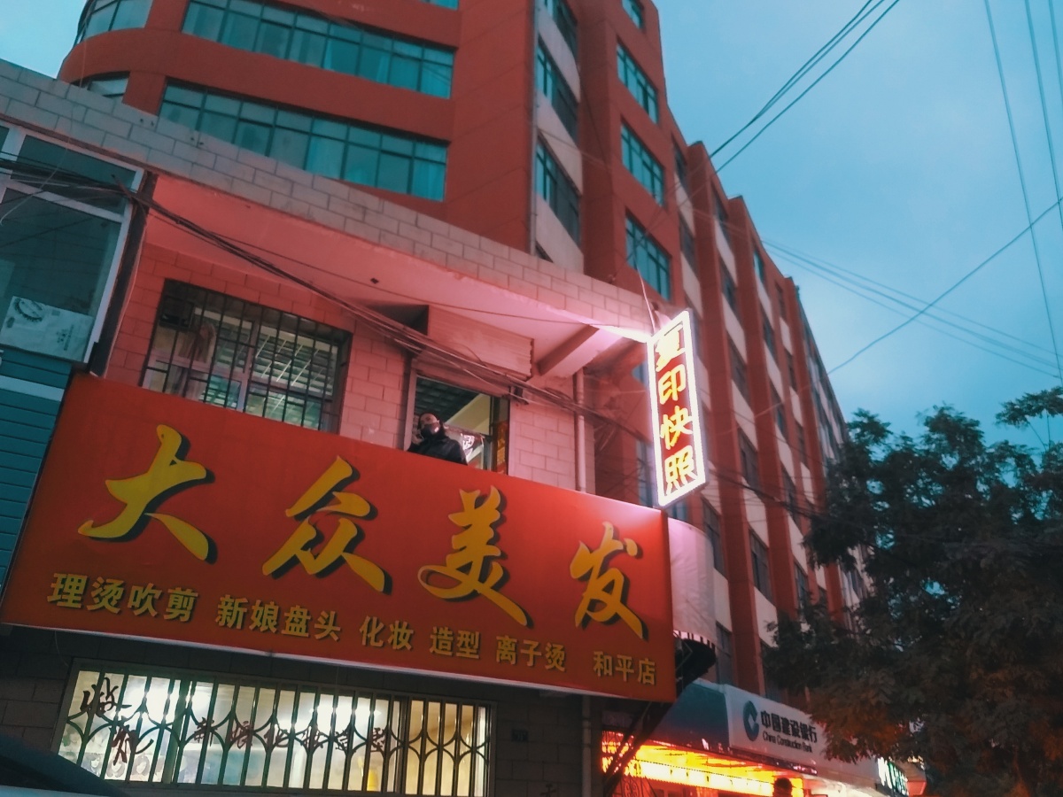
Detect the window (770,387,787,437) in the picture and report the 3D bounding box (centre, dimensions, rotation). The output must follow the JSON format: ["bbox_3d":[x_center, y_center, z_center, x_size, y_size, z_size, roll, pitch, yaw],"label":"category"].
[{"bbox_3d":[8.995,0.484,30.043,0.150,1.850,2.190,-13,-31,25],"label":"window"}]

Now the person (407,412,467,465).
[{"bbox_3d":[-0.921,0.889,7.685,0.550,1.650,0.380,12,-30,-20],"label":"person"}]

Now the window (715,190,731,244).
[{"bbox_3d":[6.978,-6.604,30.718,0.150,1.798,2.387,-13,-30,25],"label":"window"}]

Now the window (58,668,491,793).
[{"bbox_3d":[-1.950,2.895,7.074,3.660,0.820,0.120,16,-31,-26],"label":"window"}]

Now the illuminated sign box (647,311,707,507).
[{"bbox_3d":[1.542,0.091,8.691,0.120,1.980,0.710,16,-31,-26],"label":"illuminated sign box"}]

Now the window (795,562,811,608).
[{"bbox_3d":[8.905,6.331,27.293,0.150,1.798,2.420,-13,-30,24],"label":"window"}]

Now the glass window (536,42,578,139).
[{"bbox_3d":[0.693,-7.774,21.591,0.150,1.798,2.518,-13,-30,25],"label":"glass window"}]

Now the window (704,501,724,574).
[{"bbox_3d":[4.949,3.760,22.243,0.150,1.900,1.810,-13,-31,25],"label":"window"}]

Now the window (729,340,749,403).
[{"bbox_3d":[6.902,-0.803,27.736,0.150,1.831,2.387,-13,-30,25],"label":"window"}]

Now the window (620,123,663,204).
[{"bbox_3d":[3.196,-6.603,23.807,0.150,1.798,2.551,-19,-33,33],"label":"window"}]

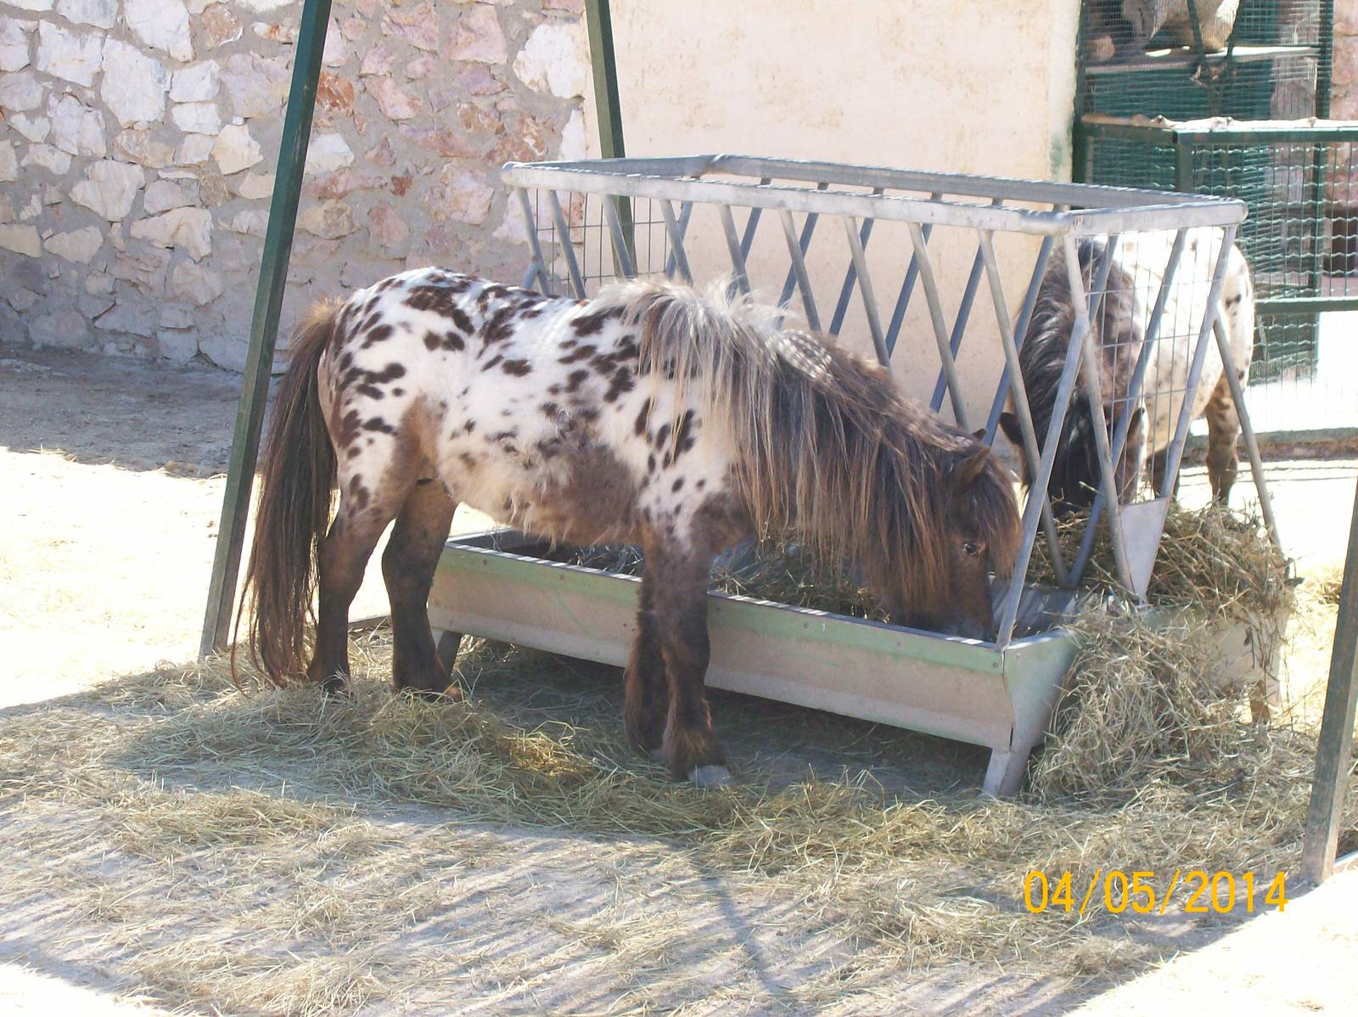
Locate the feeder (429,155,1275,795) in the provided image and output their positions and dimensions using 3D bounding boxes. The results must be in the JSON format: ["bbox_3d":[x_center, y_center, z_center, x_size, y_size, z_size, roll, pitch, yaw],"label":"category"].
[{"bbox_3d":[0.387,-0.147,7.300,1.524,1.100,1.012,10,13,40],"label":"feeder"}]

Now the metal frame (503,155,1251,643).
[{"bbox_3d":[0.390,-0.290,7.275,1.507,0.820,0.968,10,13,40],"label":"metal frame"}]

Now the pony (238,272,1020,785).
[{"bbox_3d":[-0.107,0.005,6.814,1.617,0.952,0.517,7,11,31],"label":"pony"}]

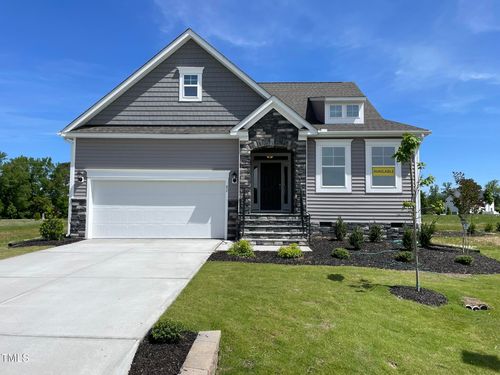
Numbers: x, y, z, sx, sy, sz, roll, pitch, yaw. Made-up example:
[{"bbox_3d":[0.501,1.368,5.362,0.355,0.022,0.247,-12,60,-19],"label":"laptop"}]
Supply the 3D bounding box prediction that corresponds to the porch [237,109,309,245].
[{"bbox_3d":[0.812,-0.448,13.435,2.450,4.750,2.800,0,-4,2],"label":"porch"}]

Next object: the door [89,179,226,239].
[{"bbox_3d":[-3.346,0.794,13.680,4.929,2.171,0.120,0,-3,0],"label":"door"}]

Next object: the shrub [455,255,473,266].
[{"bbox_3d":[4.841,1.655,8.515,0.410,0.270,0.410,0,-4,2],"label":"shrub"}]

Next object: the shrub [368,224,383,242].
[{"bbox_3d":[4.194,1.535,12.530,0.480,0.600,0.460,0,-4,2],"label":"shrub"}]

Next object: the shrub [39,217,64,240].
[{"bbox_3d":[-6.916,1.453,13.100,0.890,0.778,0.820,0,-3,0],"label":"shrub"}]

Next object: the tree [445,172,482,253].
[{"bbox_3d":[6.155,0.733,10.800,1.064,2.330,0.980,0,-3,0],"label":"tree"}]

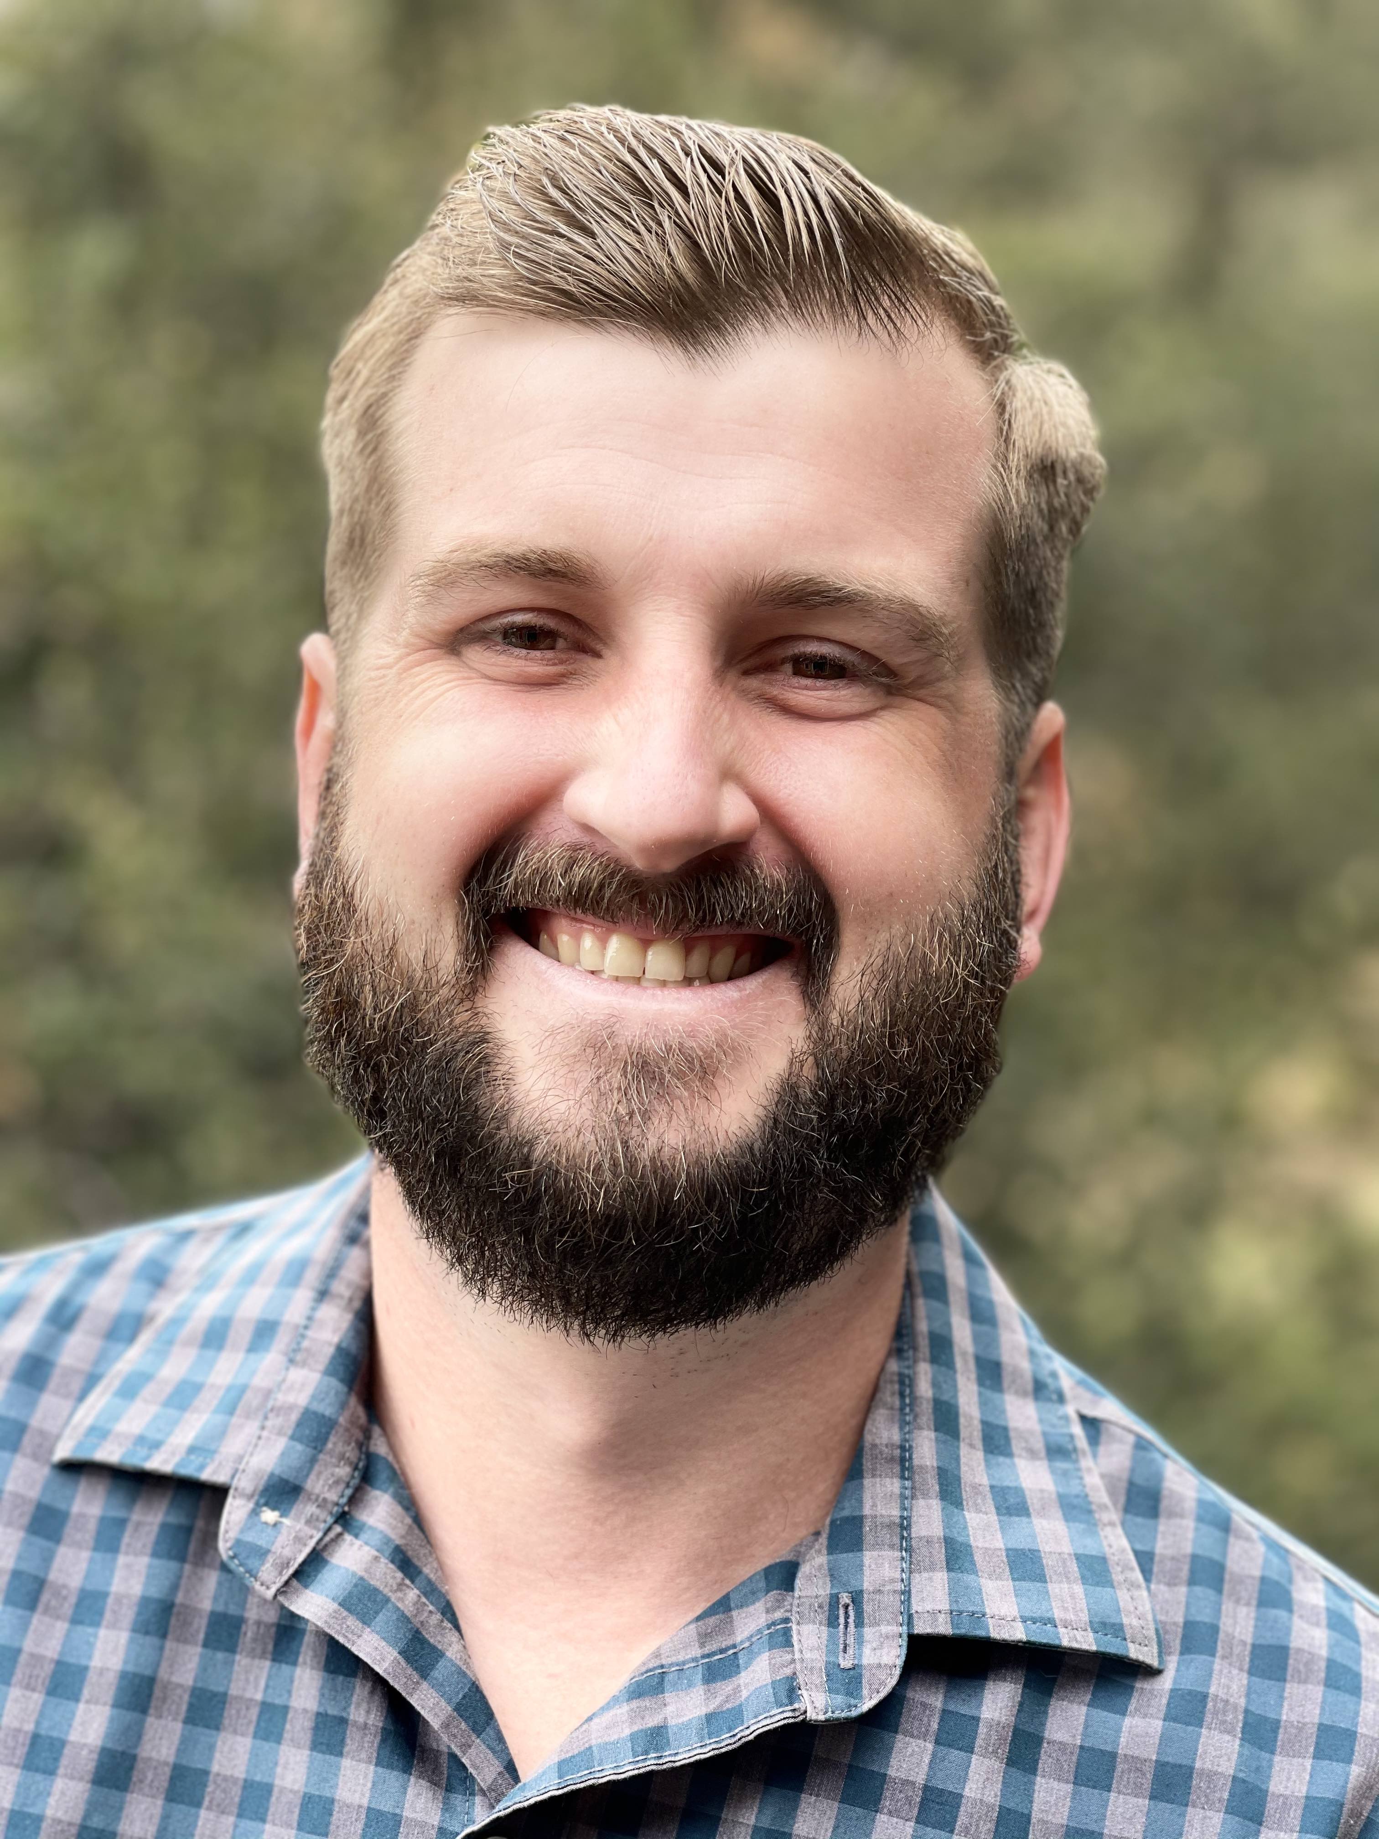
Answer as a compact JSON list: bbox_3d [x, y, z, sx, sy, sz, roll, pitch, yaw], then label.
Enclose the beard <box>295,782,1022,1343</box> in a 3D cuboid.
[{"bbox_3d":[-0.011,0.026,0.778,0.172,0.137,0.110,5,-3,0],"label":"beard"}]

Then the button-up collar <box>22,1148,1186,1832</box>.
[{"bbox_3d":[-0.016,0.133,0.876,0.272,0.169,0.151,5,-2,2],"label":"button-up collar"}]

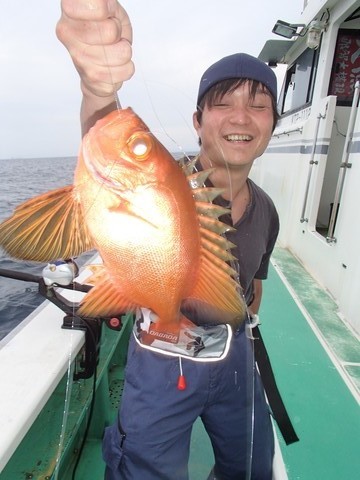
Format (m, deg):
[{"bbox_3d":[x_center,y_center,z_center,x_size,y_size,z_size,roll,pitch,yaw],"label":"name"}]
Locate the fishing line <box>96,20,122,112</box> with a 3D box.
[{"bbox_3d":[-0.072,-0.177,0.400,0.012,0.092,0.012,-11,12,2],"label":"fishing line"}]

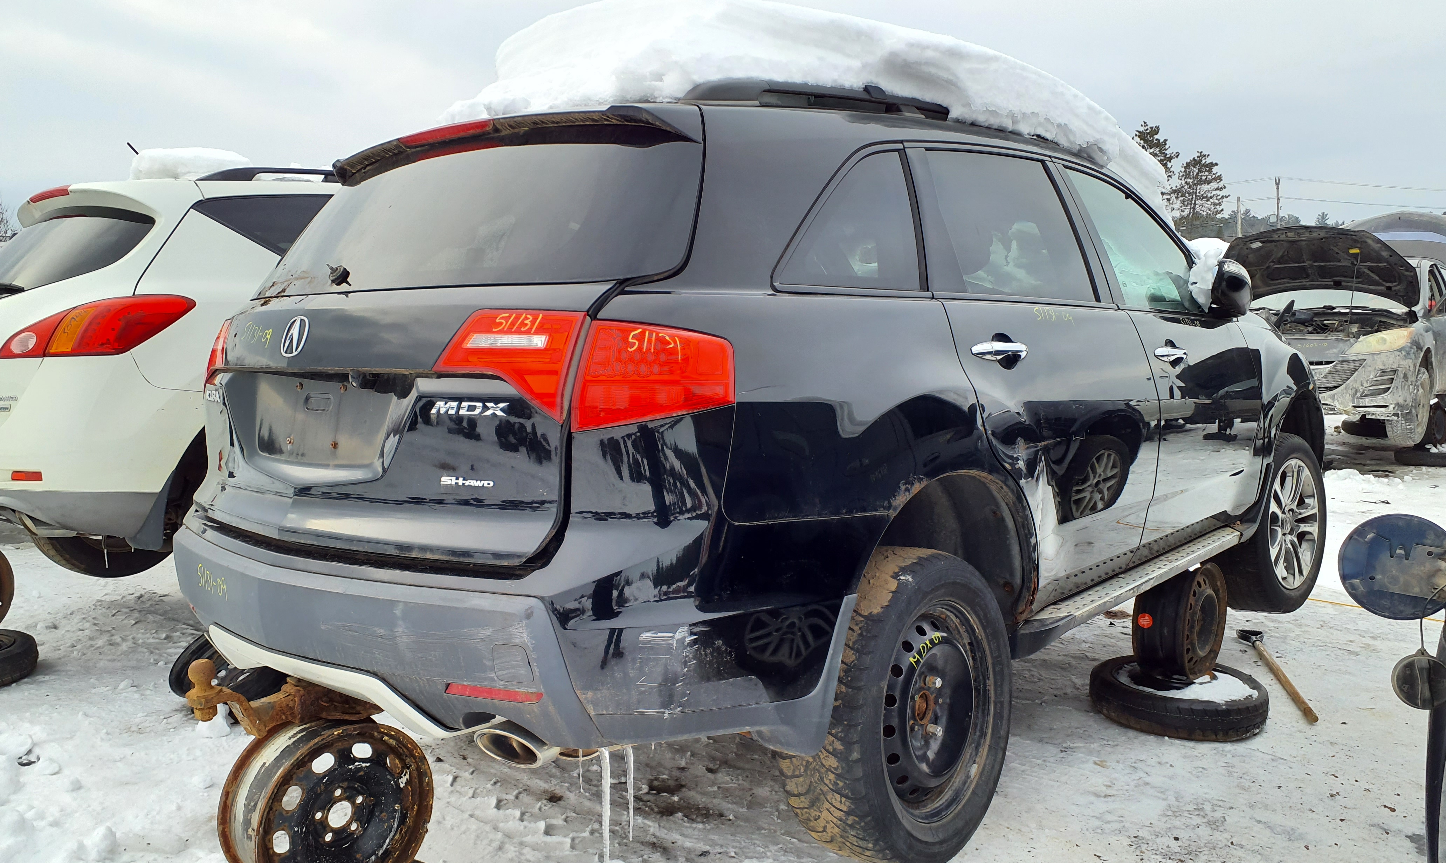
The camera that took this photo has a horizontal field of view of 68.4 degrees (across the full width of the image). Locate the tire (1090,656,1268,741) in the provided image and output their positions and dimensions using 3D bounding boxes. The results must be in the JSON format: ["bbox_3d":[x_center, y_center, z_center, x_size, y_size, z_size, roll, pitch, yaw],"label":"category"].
[{"bbox_3d":[1.693,0.985,3.970,0.615,0.155,0.615,1,5,23],"label":"tire"}]

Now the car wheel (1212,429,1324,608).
[{"bbox_3d":[2.263,0.379,4.439,0.735,0.735,0.255,-5,3,-42],"label":"car wheel"}]

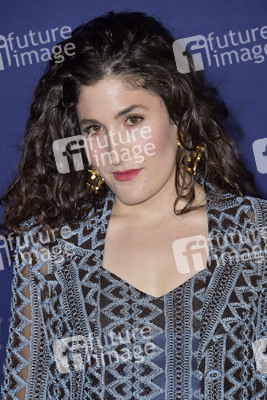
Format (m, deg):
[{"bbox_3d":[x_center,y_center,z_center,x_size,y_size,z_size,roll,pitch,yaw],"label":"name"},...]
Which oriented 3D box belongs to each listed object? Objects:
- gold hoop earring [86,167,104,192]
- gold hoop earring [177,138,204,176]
[{"bbox_3d":[-0.053,-0.030,2.660,0.030,0.042,0.016,0,0,25],"label":"gold hoop earring"},{"bbox_3d":[0.082,-0.061,2.720,0.039,0.053,0.018,-3,4,0],"label":"gold hoop earring"}]

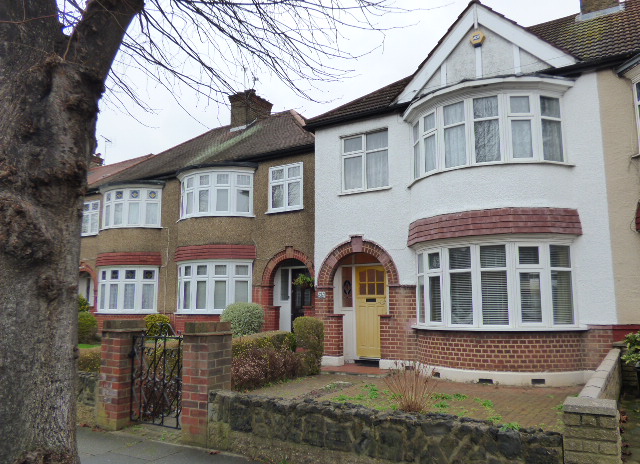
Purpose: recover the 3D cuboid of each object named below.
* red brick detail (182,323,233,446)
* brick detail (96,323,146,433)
[{"bbox_3d":[-1.128,1.461,5.150,0.363,1.133,0.352,-5,-9,32],"label":"red brick detail"},{"bbox_3d":[-2.244,1.573,5.826,0.363,1.168,0.352,-5,-9,32],"label":"brick detail"}]

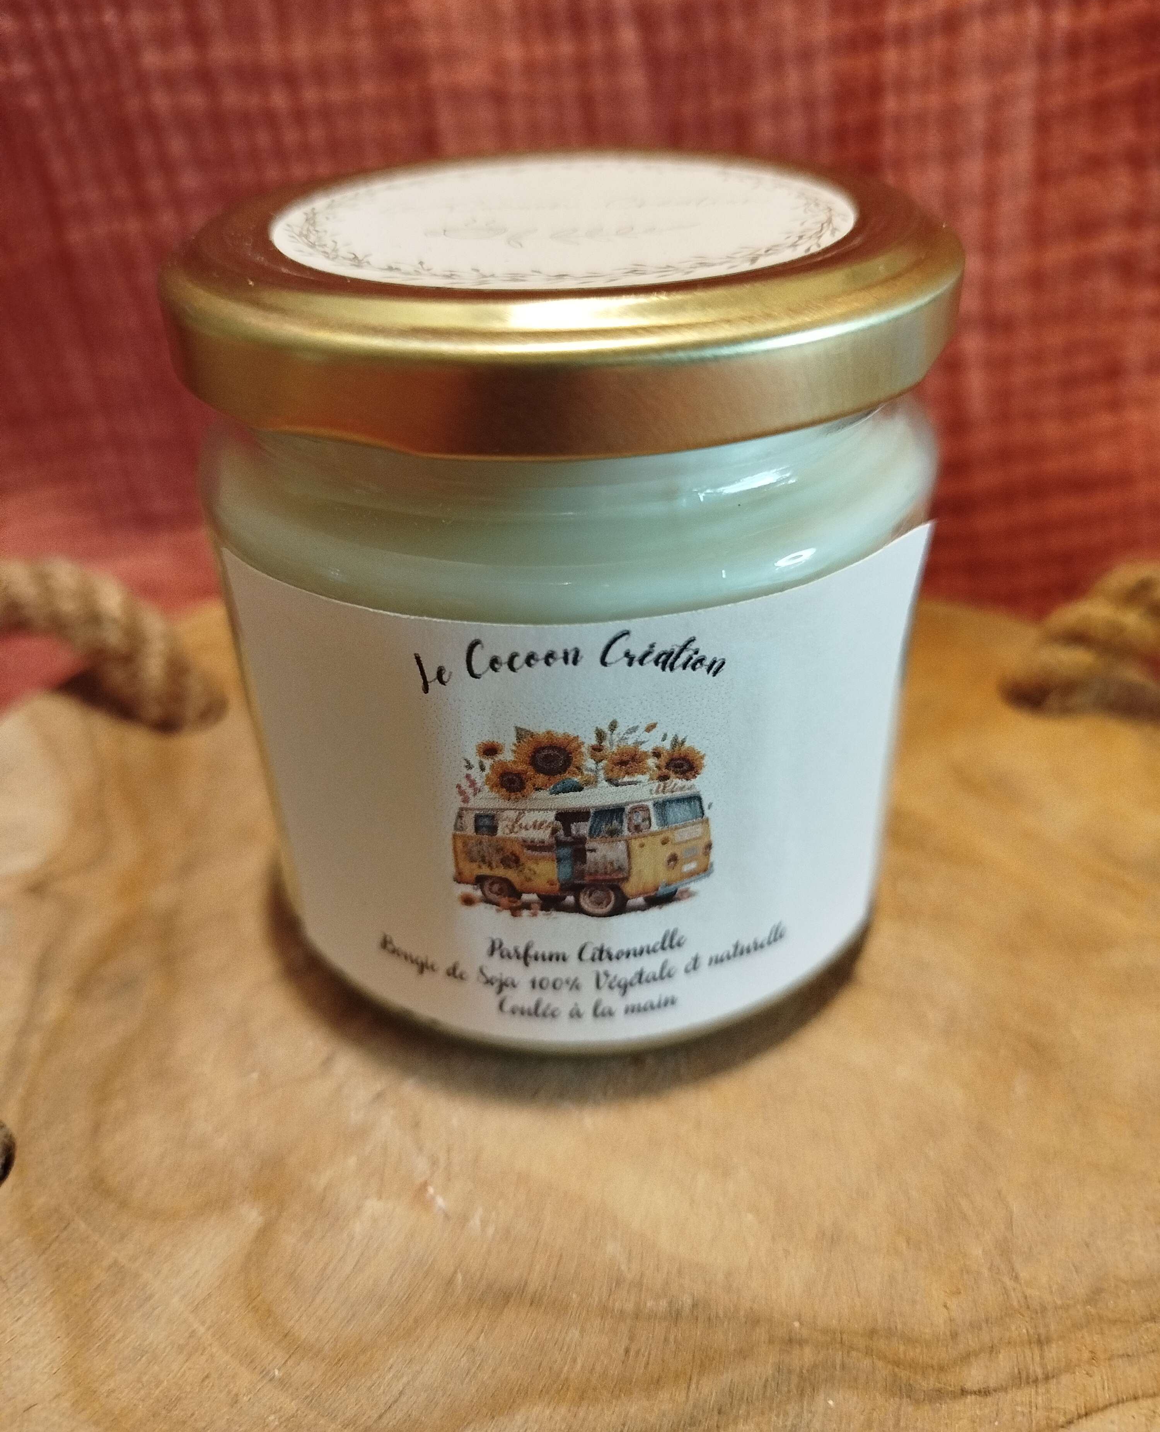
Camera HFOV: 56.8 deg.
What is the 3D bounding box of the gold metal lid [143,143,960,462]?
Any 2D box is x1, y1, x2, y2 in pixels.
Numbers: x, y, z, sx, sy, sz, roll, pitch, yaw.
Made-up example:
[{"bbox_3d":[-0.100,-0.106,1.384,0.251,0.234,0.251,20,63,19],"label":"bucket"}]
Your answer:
[{"bbox_3d":[-0.002,-0.043,0.101,0.072,0.009,0.072,-1,36,1],"label":"gold metal lid"}]

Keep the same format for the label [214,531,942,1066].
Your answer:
[{"bbox_3d":[0.000,0.008,0.102,0.065,0.050,0.018,-2,36,0],"label":"label"}]

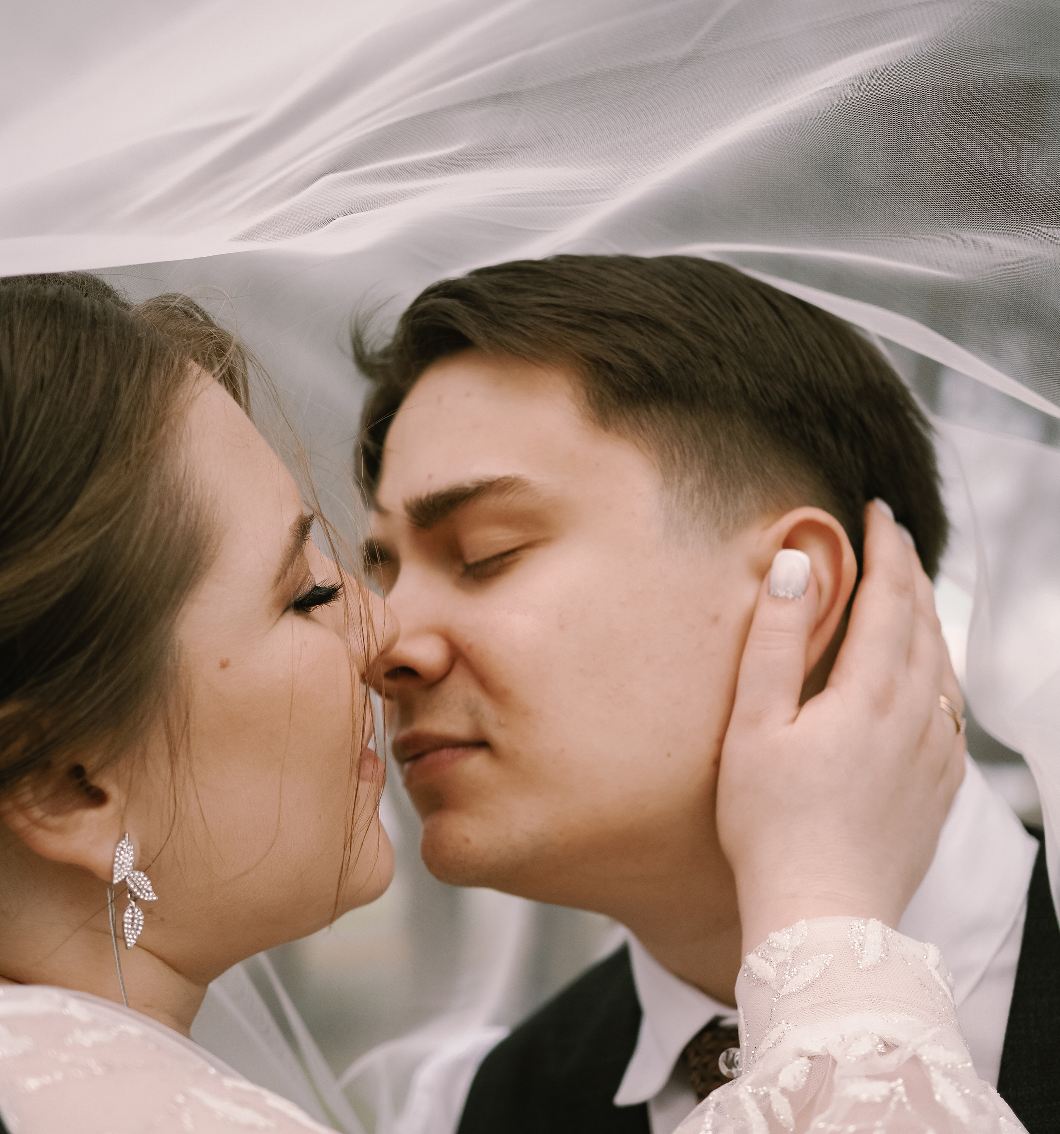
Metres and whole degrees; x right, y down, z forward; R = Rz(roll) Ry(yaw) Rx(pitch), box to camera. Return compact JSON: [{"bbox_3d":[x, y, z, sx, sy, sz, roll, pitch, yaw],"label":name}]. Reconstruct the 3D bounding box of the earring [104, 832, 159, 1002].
[{"bbox_3d":[-0.122,0.108,0.625,0.015,0.055,0.010,0,0,-25],"label":"earring"}]

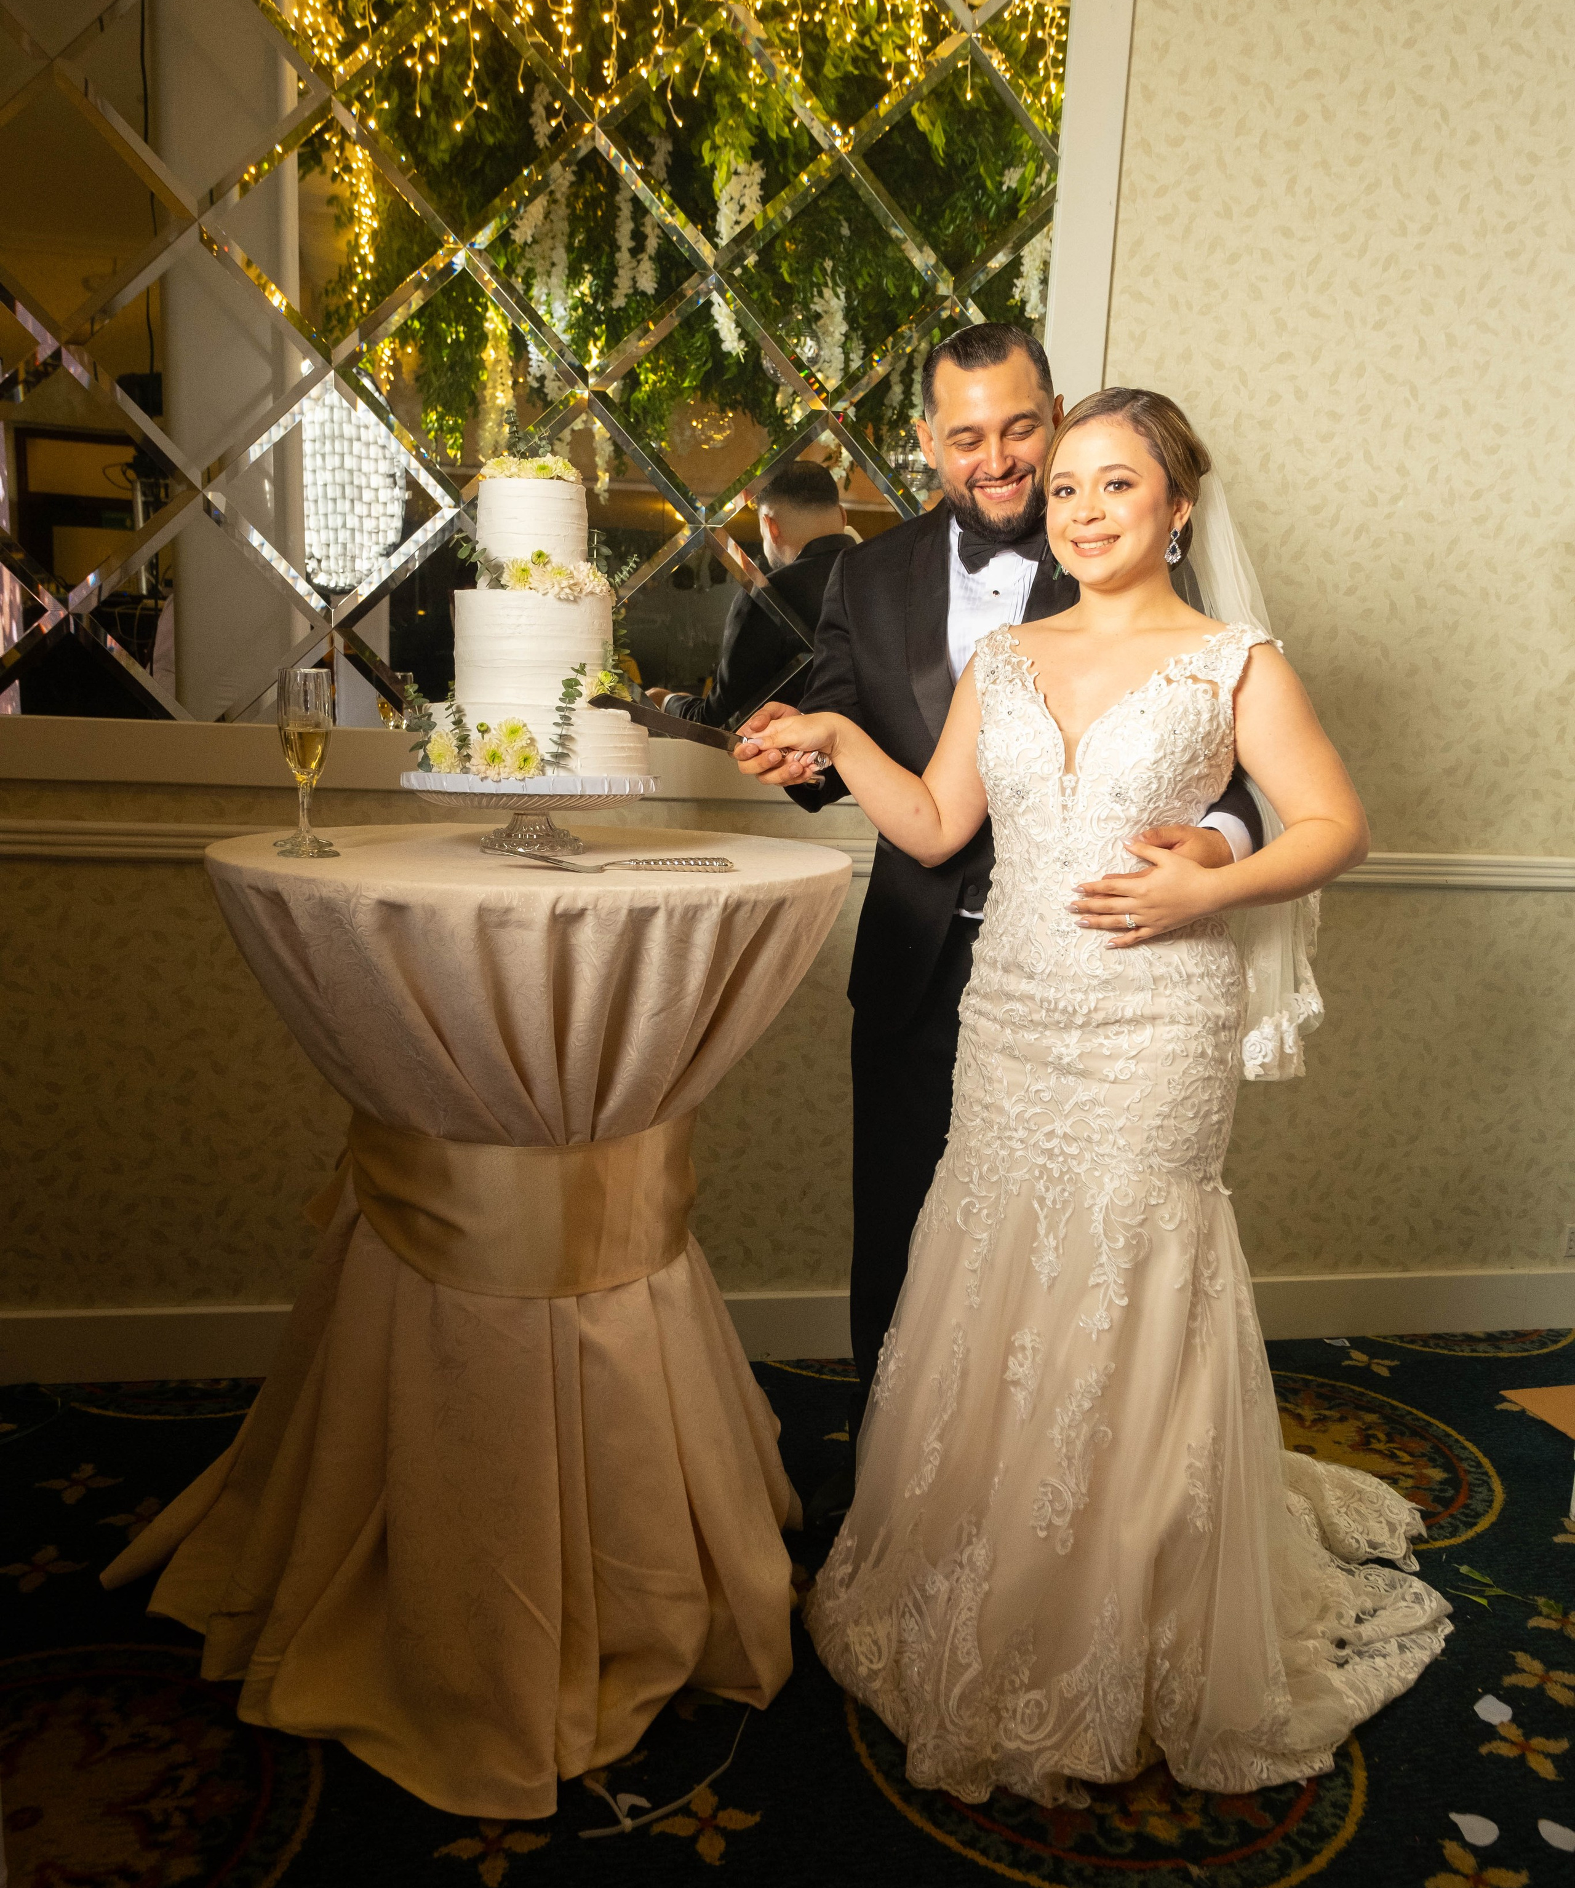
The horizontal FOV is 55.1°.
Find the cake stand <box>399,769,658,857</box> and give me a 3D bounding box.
[{"bbox_3d":[-0.342,-0.177,2.013,0.343,0.098,0.343,1,11,-10],"label":"cake stand"}]

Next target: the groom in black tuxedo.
[{"bbox_3d":[0.289,0.066,2.042,0.608,1.754,0.588,7,11,24],"label":"groom in black tuxedo"}]

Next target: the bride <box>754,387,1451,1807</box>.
[{"bbox_3d":[0.484,0.143,1.975,0.862,1.642,0.862,7,12,26],"label":"bride"}]

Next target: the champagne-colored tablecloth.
[{"bbox_3d":[-0.419,0.395,2.039,0.921,1.049,0.872,1,11,-10],"label":"champagne-colored tablecloth"}]

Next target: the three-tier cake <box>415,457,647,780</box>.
[{"bbox_3d":[-0.333,-0.421,1.968,0.309,0.416,0.304,1,11,-10],"label":"three-tier cake"}]

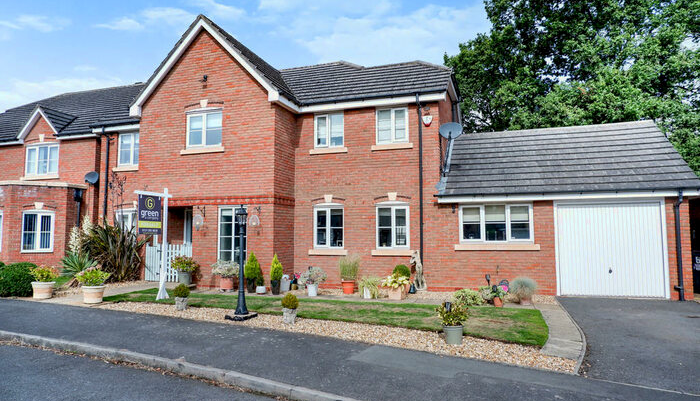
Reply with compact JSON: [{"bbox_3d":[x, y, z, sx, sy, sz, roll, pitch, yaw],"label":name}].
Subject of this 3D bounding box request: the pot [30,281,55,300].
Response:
[{"bbox_3d":[-6.586,1.942,9.617,0.430,0.340,0.430,0,-5,0],"label":"pot"}]

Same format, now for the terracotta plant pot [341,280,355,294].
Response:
[{"bbox_3d":[-0.032,2.147,11.021,0.343,0.295,0.343,0,-4,0],"label":"terracotta plant pot"}]

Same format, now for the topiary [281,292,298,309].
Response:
[{"bbox_3d":[-0.971,1.625,7.212,0.270,0.260,0.270,0,-5,0],"label":"topiary"}]

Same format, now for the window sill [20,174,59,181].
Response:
[{"bbox_3d":[-11.406,-0.840,16.484,1.750,0.140,0.150,-1,-5,16],"label":"window sill"}]

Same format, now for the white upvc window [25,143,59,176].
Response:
[{"bbox_3d":[-11.331,-1.528,16.483,1.603,1.154,0.100,-2,-5,16],"label":"white upvc window"}]

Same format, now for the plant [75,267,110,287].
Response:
[{"bbox_3d":[-5.142,1.534,8.967,0.590,0.390,0.560,-1,-5,16],"label":"plant"}]

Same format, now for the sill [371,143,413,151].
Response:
[{"bbox_3d":[1.137,-1.397,11.844,1.110,0.140,0.160,-2,-5,17],"label":"sill"}]

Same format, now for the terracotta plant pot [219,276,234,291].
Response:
[{"bbox_3d":[-3.109,2.107,11.316,0.340,0.340,0.340,0,-5,0],"label":"terracotta plant pot"}]

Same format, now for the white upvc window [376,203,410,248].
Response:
[{"bbox_3d":[1.149,0.674,11.818,0.900,1.200,0.080,-1,-5,16],"label":"white upvc window"}]

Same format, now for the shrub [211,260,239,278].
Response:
[{"bbox_3d":[-3.140,1.734,11.356,0.670,0.440,0.600,-1,-5,16],"label":"shrub"}]

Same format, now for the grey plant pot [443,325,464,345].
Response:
[{"bbox_3d":[1.387,1.791,5.967,0.267,0.220,0.267,-2,-5,16],"label":"grey plant pot"}]

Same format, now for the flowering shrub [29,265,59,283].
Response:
[{"bbox_3d":[-6.503,1.579,9.506,0.550,0.370,0.520,-2,-5,17],"label":"flowering shrub"}]

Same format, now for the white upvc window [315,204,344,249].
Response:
[{"bbox_3d":[-0.559,0.716,12.316,0.900,1.180,0.080,-1,-5,16],"label":"white upvc window"}]

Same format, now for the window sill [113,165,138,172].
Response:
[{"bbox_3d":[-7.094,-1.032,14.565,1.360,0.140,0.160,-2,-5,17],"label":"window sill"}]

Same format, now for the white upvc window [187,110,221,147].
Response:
[{"bbox_3d":[-3.978,-1.930,12.206,1.137,0.998,0.100,-2,-5,16],"label":"white upvc window"}]

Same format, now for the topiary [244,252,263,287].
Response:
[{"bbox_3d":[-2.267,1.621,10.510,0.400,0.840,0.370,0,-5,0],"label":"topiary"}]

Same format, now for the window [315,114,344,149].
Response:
[{"bbox_3d":[-0.573,-1.943,12.430,0.878,0.993,0.100,-2,-5,16],"label":"window"}]

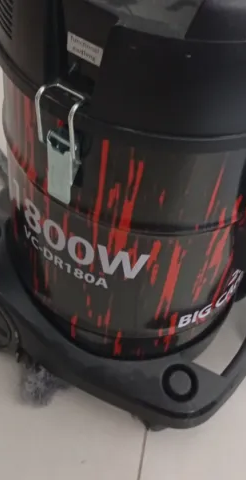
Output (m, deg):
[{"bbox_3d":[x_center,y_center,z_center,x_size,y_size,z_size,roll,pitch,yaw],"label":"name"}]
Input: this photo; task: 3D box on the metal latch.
[{"bbox_3d":[-0.044,-0.067,0.376,0.030,0.096,0.025,29,58,15],"label":"metal latch"}]

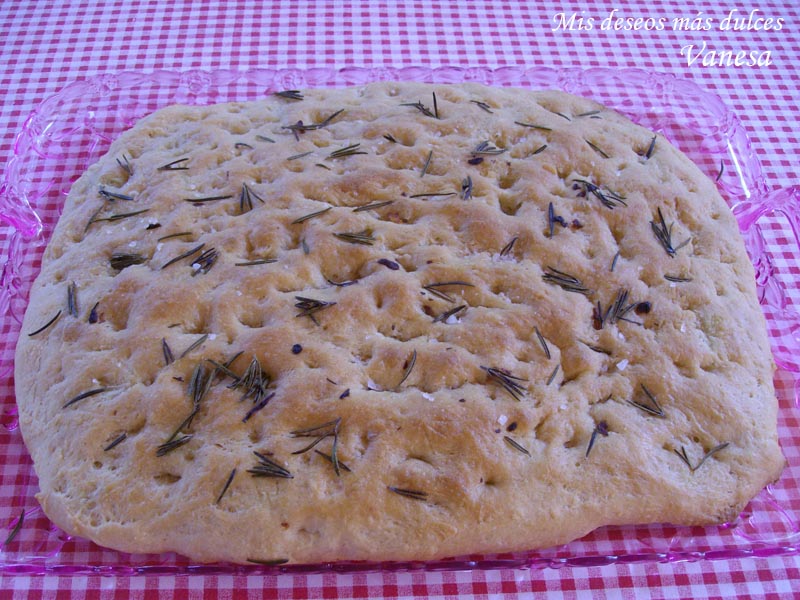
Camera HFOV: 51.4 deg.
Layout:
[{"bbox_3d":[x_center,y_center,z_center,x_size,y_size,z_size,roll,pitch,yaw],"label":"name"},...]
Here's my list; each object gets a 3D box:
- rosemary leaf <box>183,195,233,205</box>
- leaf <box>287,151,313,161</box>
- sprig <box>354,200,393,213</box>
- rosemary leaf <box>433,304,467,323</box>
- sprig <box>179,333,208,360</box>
[{"bbox_3d":[-0.090,-0.047,0.390,0.023,0.003,0.003,-5,54,-6],"label":"rosemary leaf"},{"bbox_3d":[-0.052,-0.075,0.430,0.015,0.003,0.002,-20,56,-15],"label":"leaf"},{"bbox_3d":[-0.016,-0.055,0.491,0.025,0.003,0.004,-15,55,-12],"label":"sprig"},{"bbox_3d":[0.026,0.007,0.445,0.021,0.003,0.003,-26,58,-18],"label":"rosemary leaf"},{"bbox_3d":[-0.107,0.025,0.432,0.002,0.002,0.019,34,60,22],"label":"sprig"}]

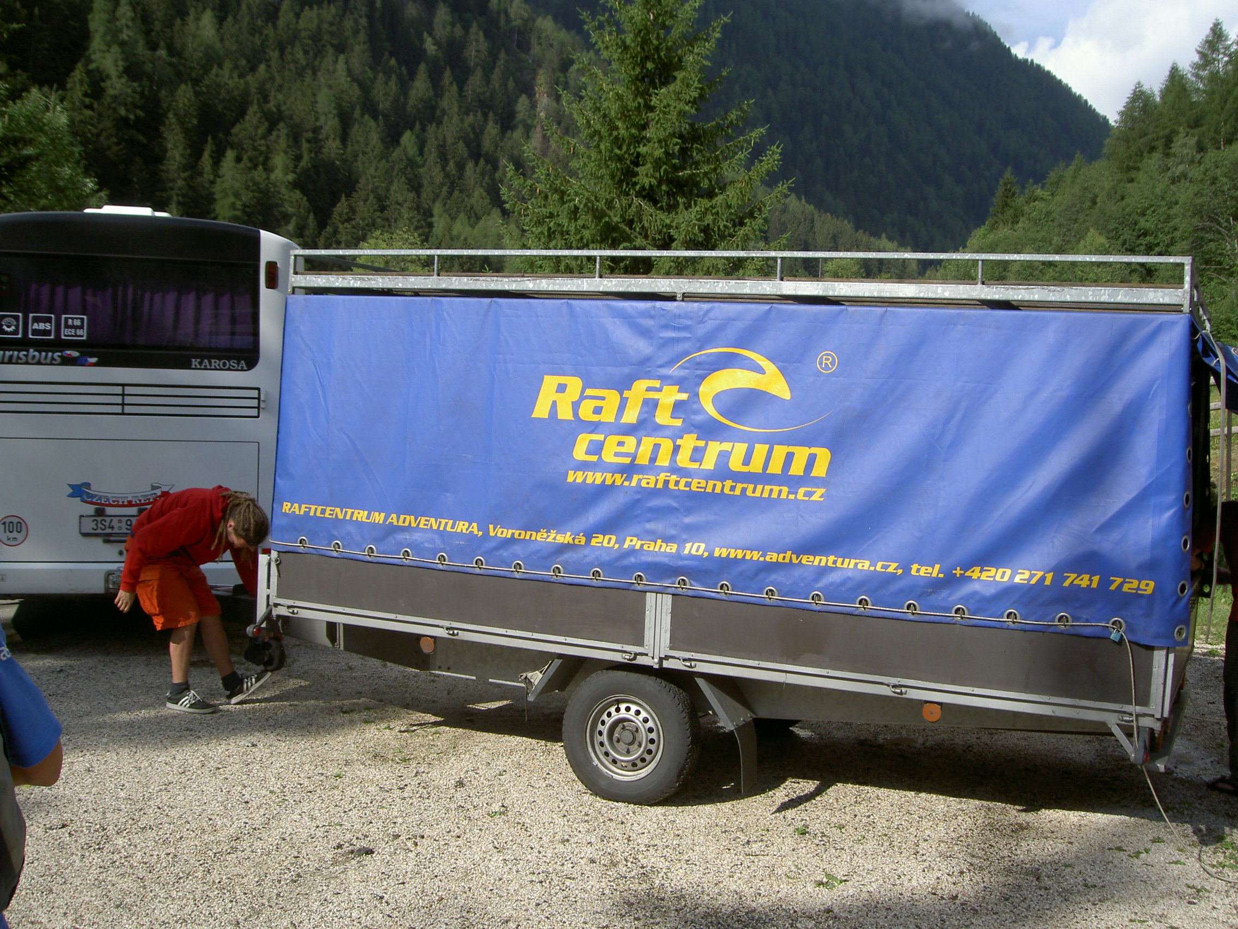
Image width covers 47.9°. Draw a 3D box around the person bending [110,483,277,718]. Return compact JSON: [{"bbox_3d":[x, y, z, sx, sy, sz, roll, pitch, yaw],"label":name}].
[{"bbox_3d":[-2.620,0.820,8.580,0.950,1.380,0.600,1,1,3],"label":"person bending"}]

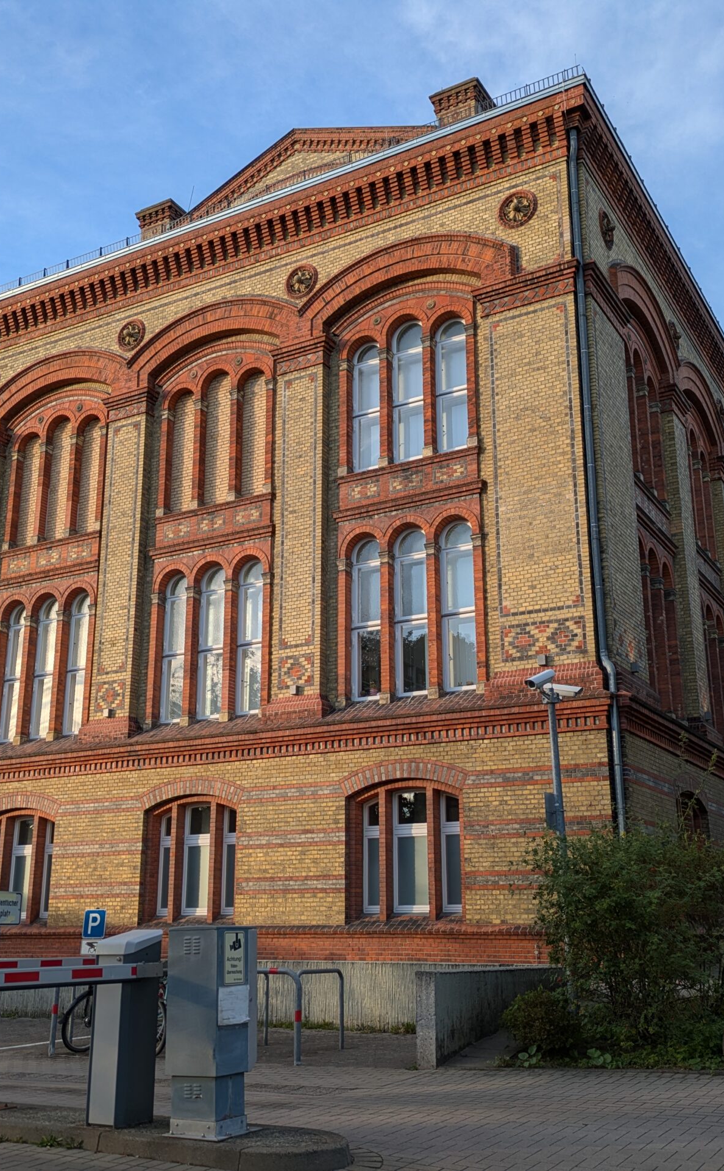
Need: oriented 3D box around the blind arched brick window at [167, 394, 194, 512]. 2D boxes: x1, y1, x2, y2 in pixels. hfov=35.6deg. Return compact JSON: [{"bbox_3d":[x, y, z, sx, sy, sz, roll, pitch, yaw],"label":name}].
[{"bbox_3d":[-3.451,-2.638,21.927,0.620,2.470,0.180,-9,-19,28],"label":"blind arched brick window"}]

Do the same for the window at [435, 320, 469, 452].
[{"bbox_3d":[1.855,-4.080,22.801,0.800,2.920,0.250,-10,-19,28],"label":"window"}]

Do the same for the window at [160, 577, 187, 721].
[{"bbox_3d":[-3.970,1.348,24.346,0.780,3.280,0.170,-10,-20,28],"label":"window"}]

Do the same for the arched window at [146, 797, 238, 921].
[{"bbox_3d":[-3.183,5.290,21.795,2.250,2.280,0.320,-10,-19,28],"label":"arched window"}]

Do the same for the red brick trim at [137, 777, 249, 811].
[{"bbox_3d":[-3.296,4.069,22.182,2.720,0.650,0.180,-10,-20,28],"label":"red brick trim"}]

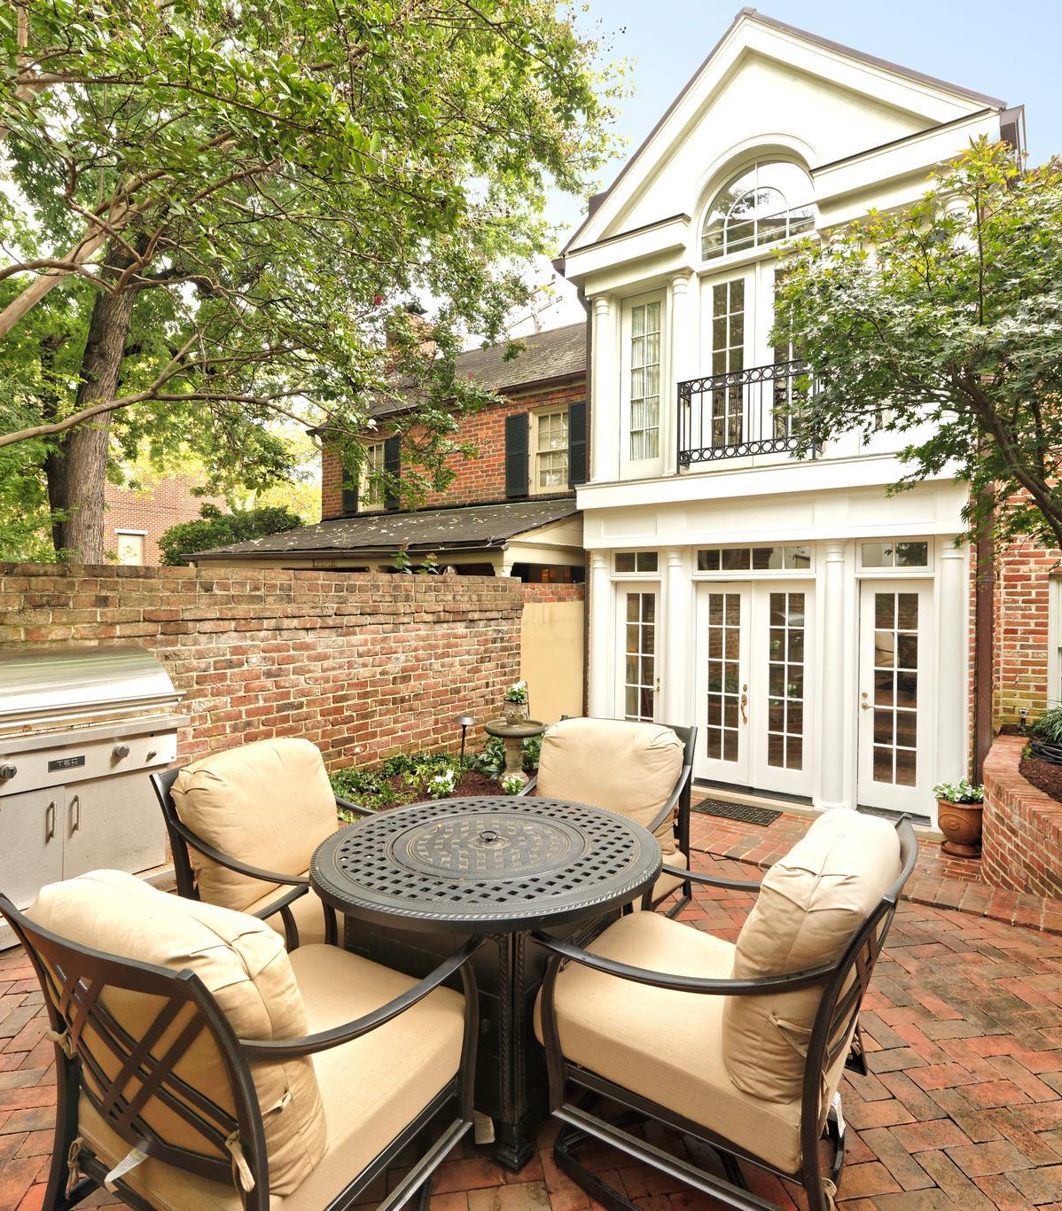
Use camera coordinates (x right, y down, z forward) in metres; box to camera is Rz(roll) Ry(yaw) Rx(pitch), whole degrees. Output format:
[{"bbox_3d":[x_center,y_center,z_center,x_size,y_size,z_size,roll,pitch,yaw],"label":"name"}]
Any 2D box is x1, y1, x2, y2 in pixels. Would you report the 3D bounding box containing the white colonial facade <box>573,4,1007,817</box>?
[{"bbox_3d":[2.122,-1.802,6.698,4.050,7.060,0.800,1,1,37],"label":"white colonial facade"}]

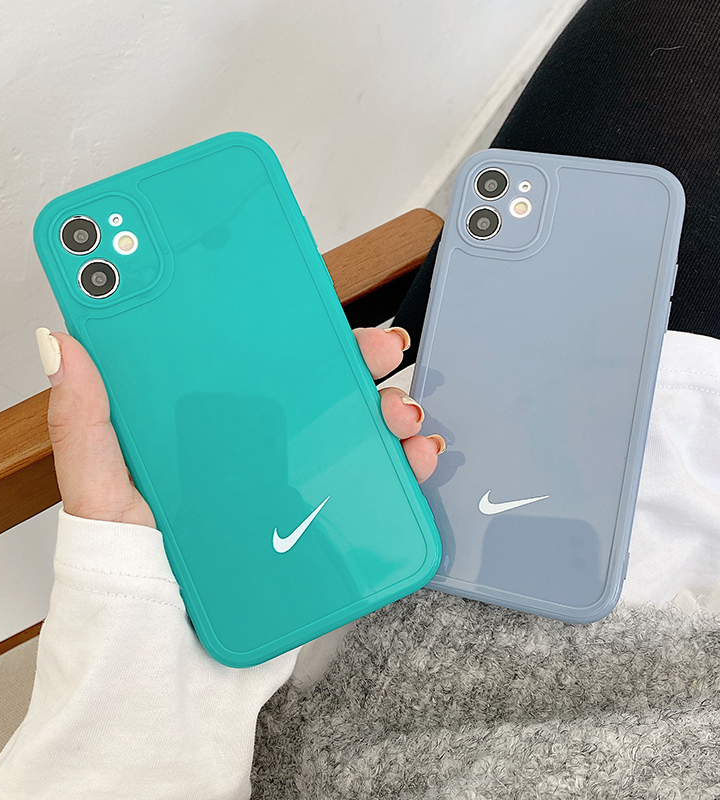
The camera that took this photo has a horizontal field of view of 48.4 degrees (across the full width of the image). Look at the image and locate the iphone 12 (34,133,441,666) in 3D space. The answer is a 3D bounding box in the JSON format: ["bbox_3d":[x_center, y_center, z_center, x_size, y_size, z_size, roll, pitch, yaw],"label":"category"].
[{"bbox_3d":[-0.037,-0.002,0.248,0.080,0.012,0.154,-23,88,-8],"label":"iphone 12"}]

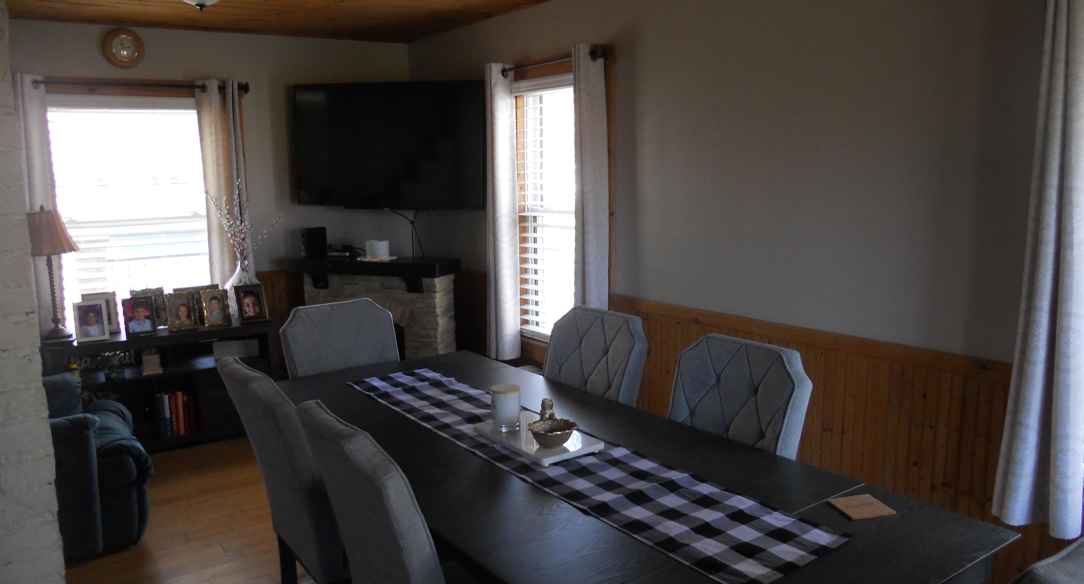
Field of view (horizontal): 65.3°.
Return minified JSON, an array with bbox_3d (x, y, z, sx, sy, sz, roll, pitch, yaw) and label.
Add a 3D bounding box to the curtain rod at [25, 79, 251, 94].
[{"bbox_3d":[-2.182,-1.127,4.610,1.165,0.065,0.070,-6,10,-34],"label":"curtain rod"}]

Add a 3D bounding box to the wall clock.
[{"bbox_3d":[-2.281,-1.323,4.603,0.212,0.212,0.050,-7,10,-34],"label":"wall clock"}]

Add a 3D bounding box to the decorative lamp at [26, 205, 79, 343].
[{"bbox_3d":[-2.480,-0.096,4.287,0.300,0.686,0.300,-6,10,-33],"label":"decorative lamp"}]

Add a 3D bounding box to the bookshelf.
[{"bbox_3d":[-2.113,0.531,4.759,1.185,0.642,0.335,-6,10,-34],"label":"bookshelf"}]

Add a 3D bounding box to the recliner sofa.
[{"bbox_3d":[-2.248,0.524,3.577,0.940,1.000,0.950,-7,10,-34],"label":"recliner sofa"}]

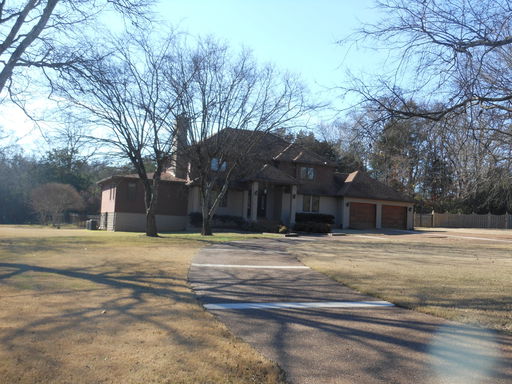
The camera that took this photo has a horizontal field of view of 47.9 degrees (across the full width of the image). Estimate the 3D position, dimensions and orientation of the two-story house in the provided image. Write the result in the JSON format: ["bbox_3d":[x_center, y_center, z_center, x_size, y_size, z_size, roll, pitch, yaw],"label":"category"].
[{"bbox_3d":[0.231,-1.085,52.290,27.300,9.000,12.000,3,-3,-24],"label":"two-story house"}]

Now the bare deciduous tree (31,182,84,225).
[{"bbox_3d":[-19.960,1.257,58.000,5.200,4.300,5.100,2,-3,0],"label":"bare deciduous tree"}]

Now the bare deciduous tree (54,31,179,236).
[{"bbox_3d":[-8.924,-3.742,36.900,7.600,13.000,7.800,2,-3,0],"label":"bare deciduous tree"}]

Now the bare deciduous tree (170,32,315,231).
[{"bbox_3d":[-0.950,-3.637,37.800,9.000,12.500,8.600,2,-3,0],"label":"bare deciduous tree"}]

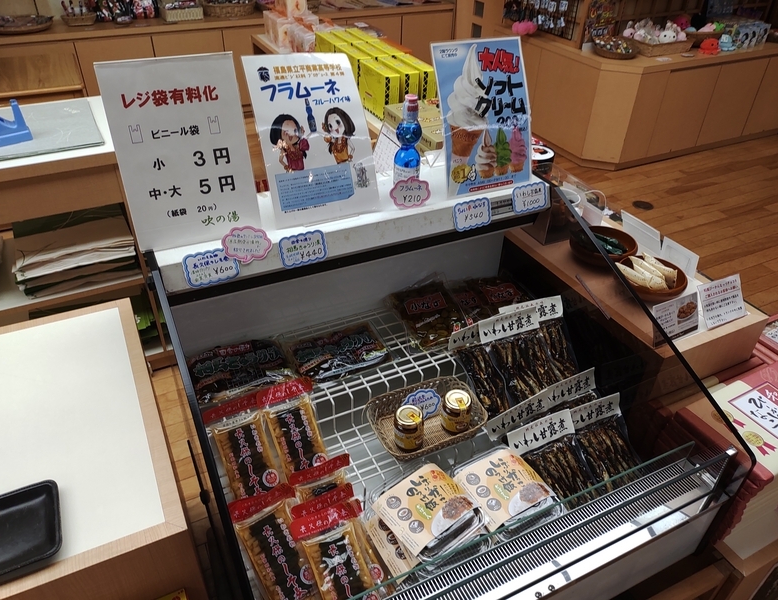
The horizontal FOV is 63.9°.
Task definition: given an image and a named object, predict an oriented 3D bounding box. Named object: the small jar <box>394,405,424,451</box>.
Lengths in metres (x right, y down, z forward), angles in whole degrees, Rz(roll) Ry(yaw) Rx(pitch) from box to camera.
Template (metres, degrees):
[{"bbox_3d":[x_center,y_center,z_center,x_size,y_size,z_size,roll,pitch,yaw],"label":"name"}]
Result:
[{"bbox_3d":[0.036,0.235,1.144,0.052,0.067,0.052,1,36,-1],"label":"small jar"}]

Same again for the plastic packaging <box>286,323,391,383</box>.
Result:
[{"bbox_3d":[-0.102,0.110,1.346,0.187,0.027,0.138,-15,39,-22],"label":"plastic packaging"}]

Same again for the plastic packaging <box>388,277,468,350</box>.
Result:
[{"bbox_3d":[0.086,0.035,1.436,0.130,0.033,0.165,-15,51,-22],"label":"plastic packaging"}]

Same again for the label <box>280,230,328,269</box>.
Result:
[{"bbox_3d":[-0.159,-0.094,1.158,0.089,0.059,0.005,-15,19,-21],"label":"label"}]

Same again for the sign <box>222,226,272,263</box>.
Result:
[{"bbox_3d":[-0.252,-0.099,1.112,0.092,0.065,0.005,-9,17,-23],"label":"sign"}]

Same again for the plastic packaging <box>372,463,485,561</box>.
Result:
[{"bbox_3d":[0.068,0.355,1.025,0.131,0.035,0.146,-27,34,-24],"label":"plastic packaging"}]

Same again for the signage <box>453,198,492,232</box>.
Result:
[{"bbox_3d":[0.174,-0.177,1.296,0.088,0.056,0.005,-15,19,-21],"label":"signage"}]

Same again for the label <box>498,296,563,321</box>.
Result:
[{"bbox_3d":[0.297,0.029,1.297,0.144,0.049,0.005,-11,13,-16],"label":"label"}]

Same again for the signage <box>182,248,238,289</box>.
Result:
[{"bbox_3d":[-0.304,-0.053,1.067,0.085,0.056,0.005,-15,19,-22],"label":"signage"}]

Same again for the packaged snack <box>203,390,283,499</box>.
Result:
[{"bbox_3d":[-0.240,0.268,1.057,0.099,0.032,0.207,-15,63,-21],"label":"packaged snack"}]

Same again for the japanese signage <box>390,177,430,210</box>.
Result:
[{"bbox_3d":[0.043,-0.210,1.213,0.087,0.063,0.008,-15,27,-22],"label":"japanese signage"}]

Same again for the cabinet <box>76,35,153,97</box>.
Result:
[{"bbox_3d":[-1.638,-1.373,3.796,0.420,0.500,0.400,-15,39,-22],"label":"cabinet"}]

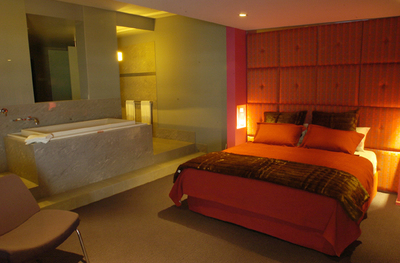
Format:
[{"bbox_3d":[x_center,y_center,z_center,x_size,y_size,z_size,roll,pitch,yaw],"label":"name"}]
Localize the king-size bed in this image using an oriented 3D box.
[{"bbox_3d":[1.161,0.394,3.736,1.960,1.100,2.090,6,12,36],"label":"king-size bed"}]

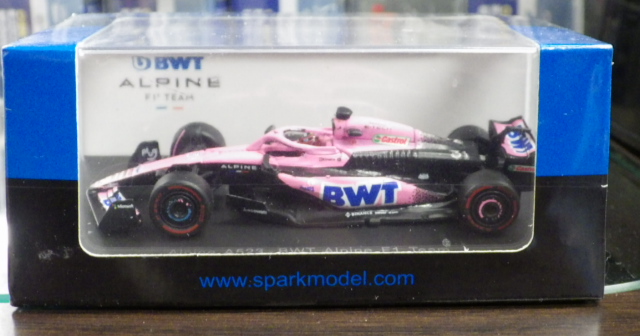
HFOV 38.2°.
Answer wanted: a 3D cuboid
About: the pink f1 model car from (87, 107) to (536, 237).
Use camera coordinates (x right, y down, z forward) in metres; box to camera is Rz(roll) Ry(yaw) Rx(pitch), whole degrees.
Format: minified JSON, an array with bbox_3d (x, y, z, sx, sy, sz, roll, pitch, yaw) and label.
[{"bbox_3d":[-0.002,-0.002,0.181,0.087,0.018,0.031,0,21,-1],"label":"pink f1 model car"}]

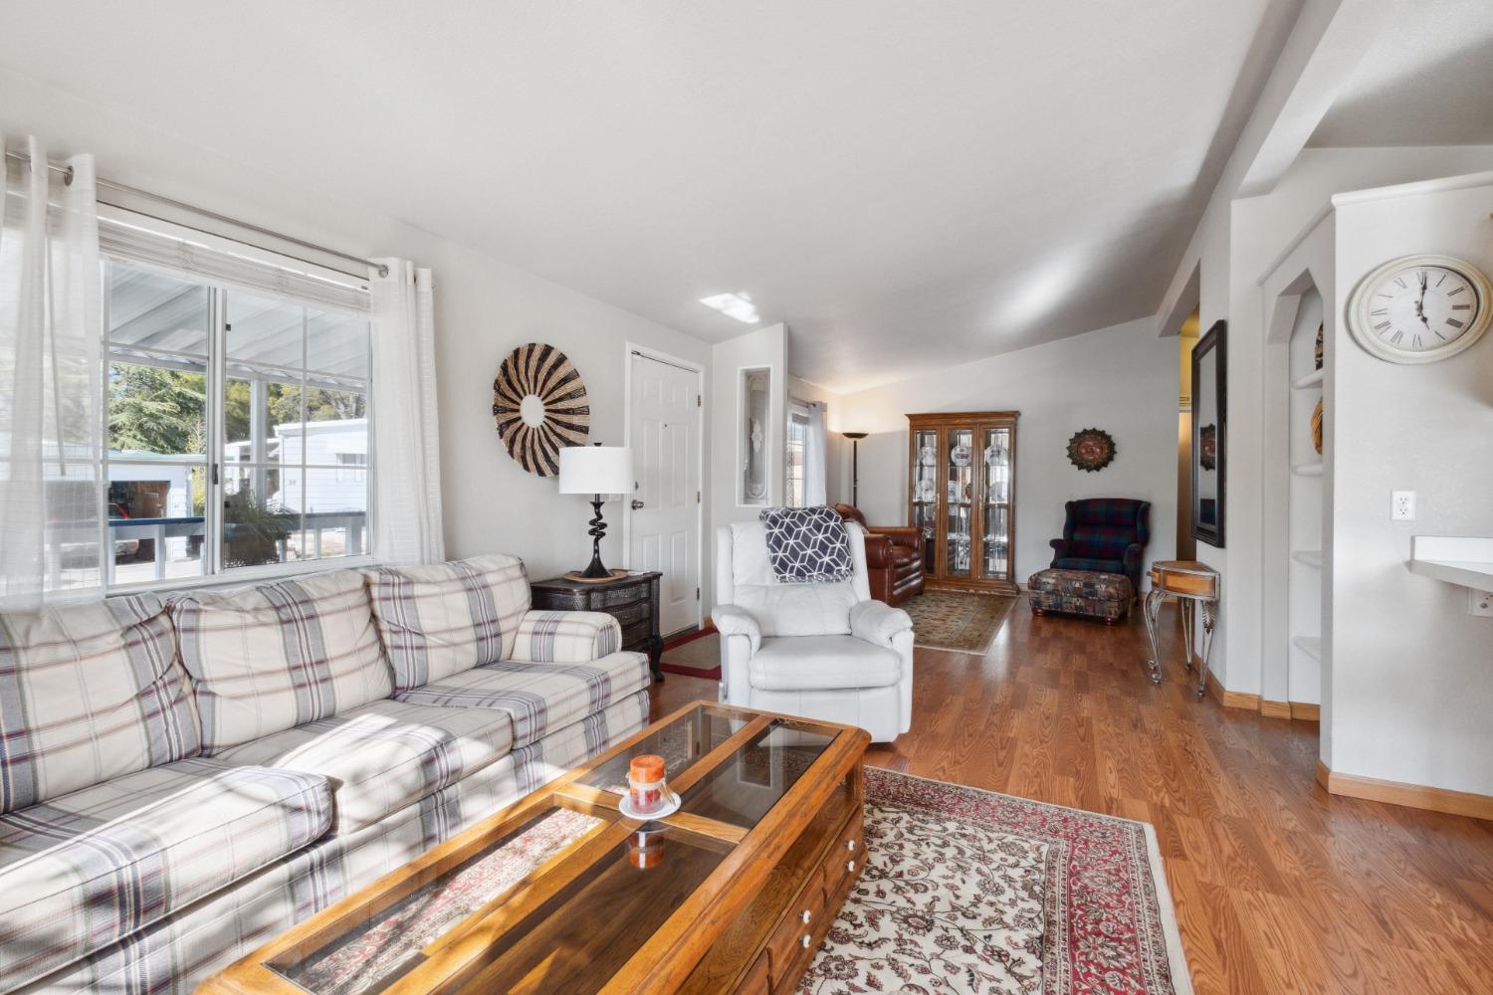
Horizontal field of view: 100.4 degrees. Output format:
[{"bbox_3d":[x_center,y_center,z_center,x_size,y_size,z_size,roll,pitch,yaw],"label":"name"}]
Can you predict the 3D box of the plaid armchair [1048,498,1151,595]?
[{"bbox_3d":[3.632,0.571,6.389,0.800,1.100,0.830,1,1,40],"label":"plaid armchair"}]

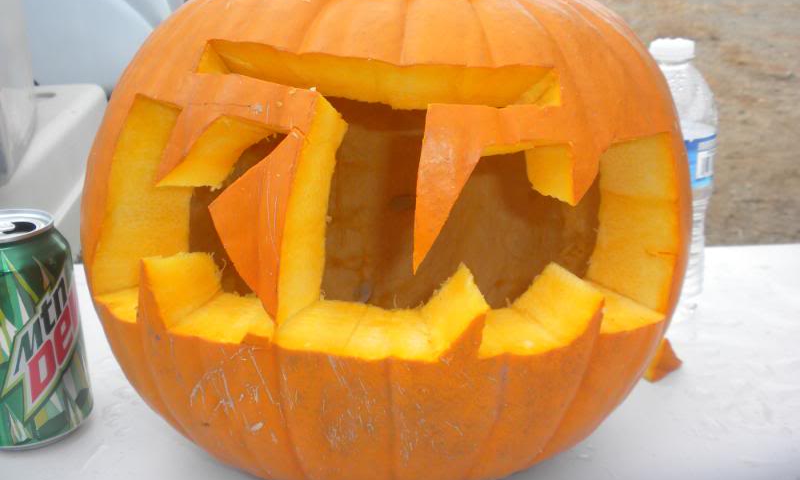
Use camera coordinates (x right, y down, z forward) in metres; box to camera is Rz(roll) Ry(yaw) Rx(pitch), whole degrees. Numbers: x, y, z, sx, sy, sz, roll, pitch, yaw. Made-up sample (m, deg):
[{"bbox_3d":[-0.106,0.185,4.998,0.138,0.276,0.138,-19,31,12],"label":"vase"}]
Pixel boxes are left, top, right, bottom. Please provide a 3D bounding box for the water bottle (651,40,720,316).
[{"bbox_3d":[0.194,-0.048,0.627,0.065,0.197,0.065,2,19,10],"label":"water bottle"}]

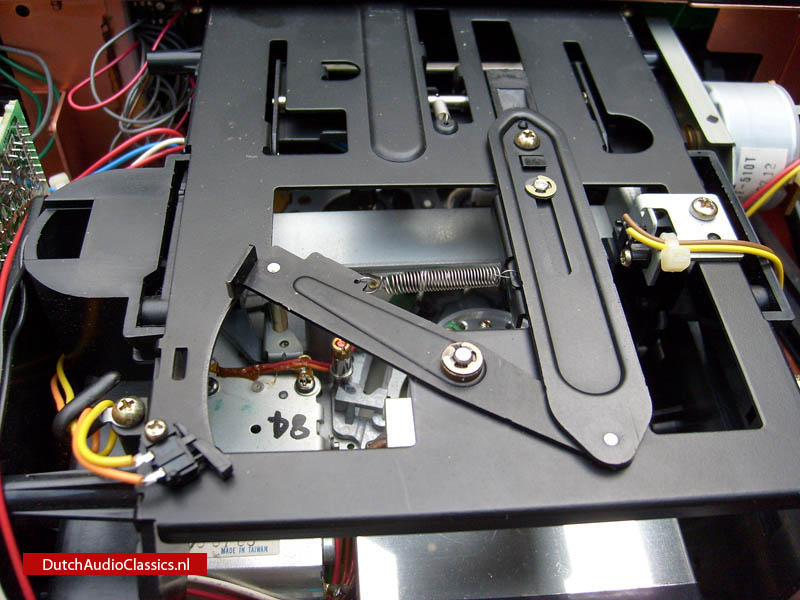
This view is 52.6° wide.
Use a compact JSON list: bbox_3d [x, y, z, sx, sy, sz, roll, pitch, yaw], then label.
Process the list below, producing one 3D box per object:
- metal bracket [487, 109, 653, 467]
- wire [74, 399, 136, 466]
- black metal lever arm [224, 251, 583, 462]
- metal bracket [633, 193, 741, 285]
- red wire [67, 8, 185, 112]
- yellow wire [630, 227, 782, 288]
[{"bbox_3d":[0.033,-0.009,0.166,0.018,0.004,0.095,-2,51,-5],"label":"metal bracket"},{"bbox_3d":[-0.049,0.023,0.133,0.009,0.007,0.013,-19,54,-18],"label":"wire"},{"bbox_3d":[0.005,0.009,0.150,0.083,0.006,0.019,26,54,17],"label":"black metal lever arm"},{"bbox_3d":[0.062,-0.013,0.179,0.021,0.009,0.021,-2,51,-5],"label":"metal bracket"},{"bbox_3d":[-0.078,-0.073,0.243,0.012,0.012,0.051,24,53,15],"label":"red wire"},{"bbox_3d":[0.063,-0.008,0.172,0.032,0.008,0.013,-2,51,-5],"label":"yellow wire"}]

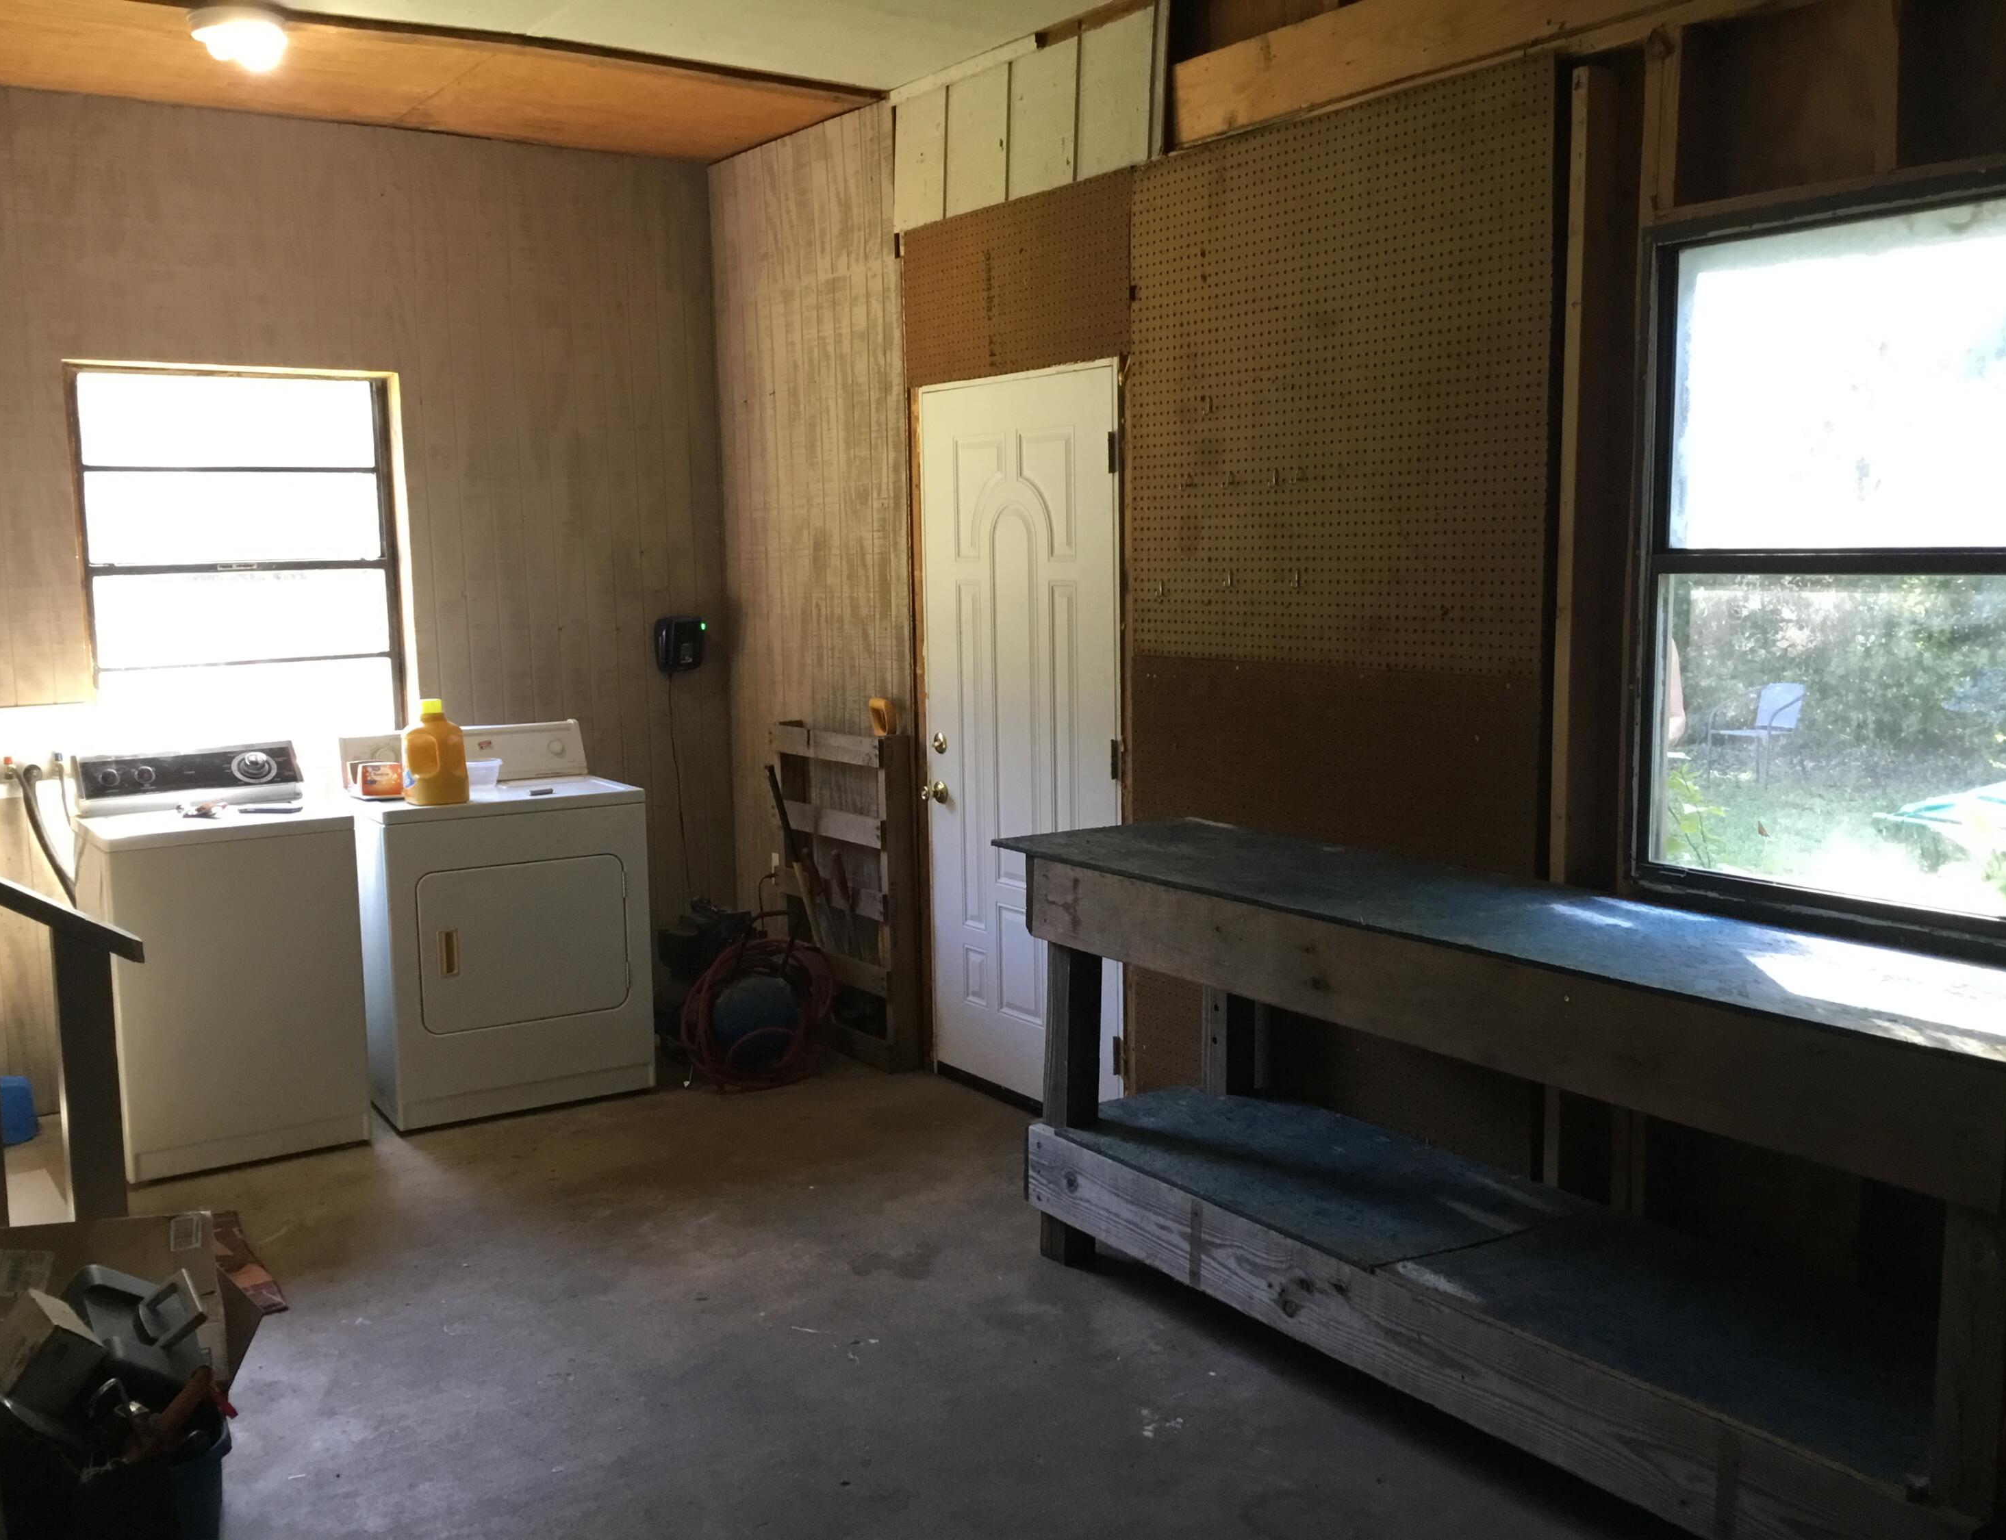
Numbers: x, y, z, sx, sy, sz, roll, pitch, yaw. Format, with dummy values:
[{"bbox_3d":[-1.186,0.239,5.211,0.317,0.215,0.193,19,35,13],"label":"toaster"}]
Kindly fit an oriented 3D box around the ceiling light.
[{"bbox_3d":[-1.834,-1.742,4.418,0.220,0.115,0.220,-6,10,-35],"label":"ceiling light"}]

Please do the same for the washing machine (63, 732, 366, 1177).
[{"bbox_3d":[-2.167,0.495,5.104,0.605,1.065,0.660,-6,9,-32],"label":"washing machine"}]

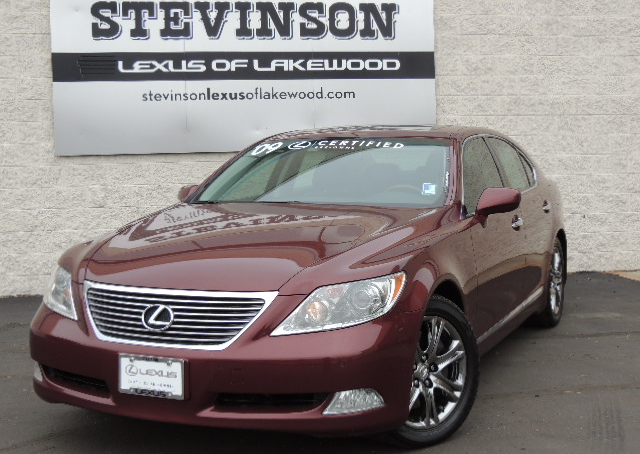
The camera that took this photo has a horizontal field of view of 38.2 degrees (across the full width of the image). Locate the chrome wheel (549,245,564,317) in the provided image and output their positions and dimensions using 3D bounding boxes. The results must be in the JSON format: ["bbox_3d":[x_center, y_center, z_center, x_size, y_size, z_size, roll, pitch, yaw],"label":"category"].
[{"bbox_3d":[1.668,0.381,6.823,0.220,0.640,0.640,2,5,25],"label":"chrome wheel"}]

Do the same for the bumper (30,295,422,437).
[{"bbox_3d":[-0.551,0.539,3.898,1.840,0.550,0.570,2,5,25],"label":"bumper"}]

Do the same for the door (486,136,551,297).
[{"bbox_3d":[1.325,-0.070,6.087,0.310,1.055,1.140,2,5,25],"label":"door"}]

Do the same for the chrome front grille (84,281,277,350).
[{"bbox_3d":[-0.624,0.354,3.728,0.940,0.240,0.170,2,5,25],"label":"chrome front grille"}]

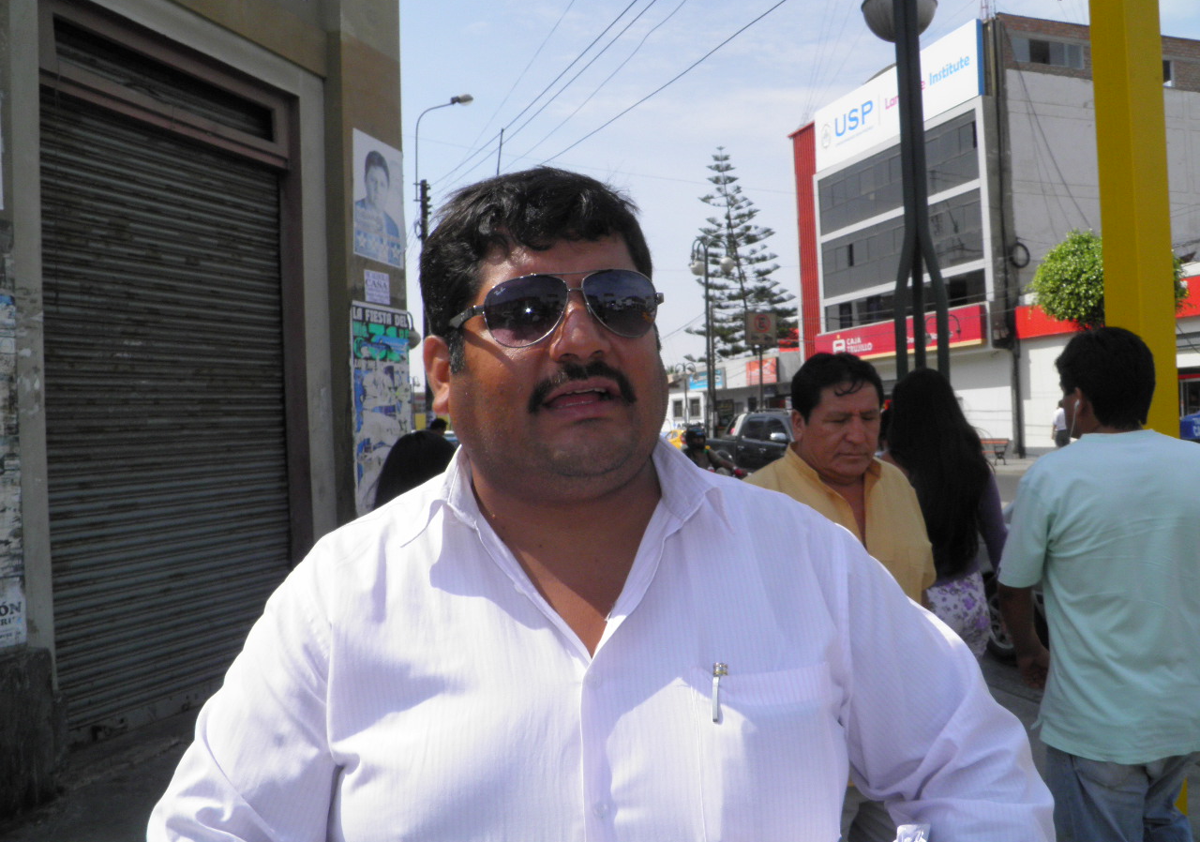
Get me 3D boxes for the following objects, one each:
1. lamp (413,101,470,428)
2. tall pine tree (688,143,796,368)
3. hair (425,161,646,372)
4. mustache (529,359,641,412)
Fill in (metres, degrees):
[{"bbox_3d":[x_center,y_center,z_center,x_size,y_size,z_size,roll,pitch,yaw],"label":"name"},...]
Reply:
[{"bbox_3d":[-3.597,-2.962,23.500,1.500,9.800,0.360,-2,-1,-21],"label":"lamp"},{"bbox_3d":[8.952,-7.755,62.000,7.200,19.200,7.200,-2,-1,0],"label":"tall pine tree"},{"bbox_3d":[-0.053,-0.123,0.830,0.190,0.185,0.210,-4,-4,-17],"label":"hair"},{"bbox_3d":[-0.012,-0.025,0.735,0.084,0.037,0.030,-4,-4,-17],"label":"mustache"}]

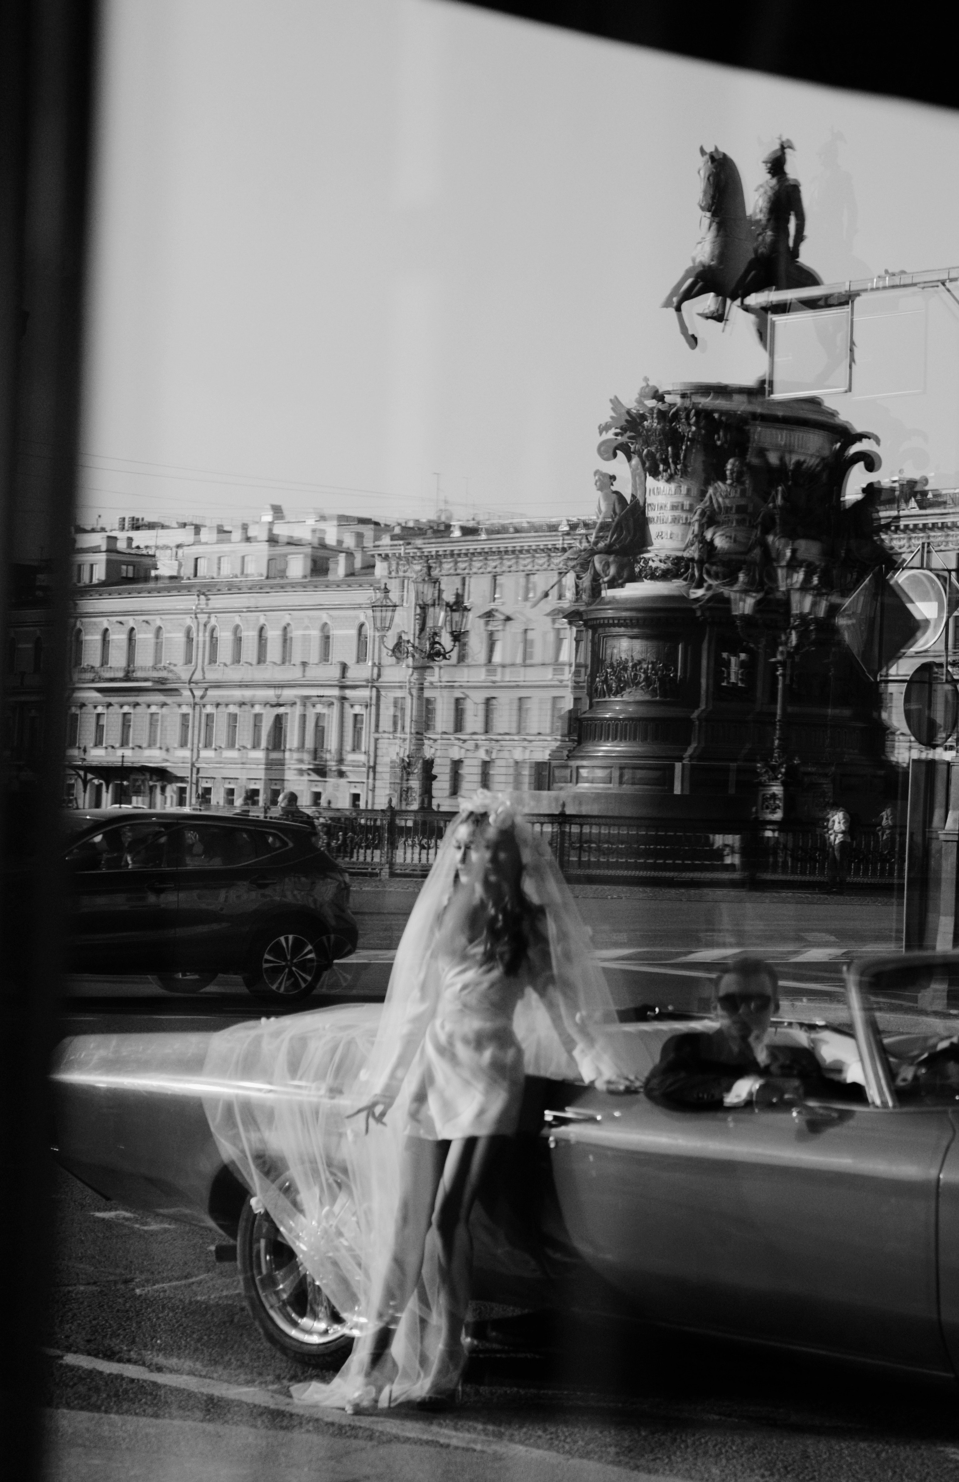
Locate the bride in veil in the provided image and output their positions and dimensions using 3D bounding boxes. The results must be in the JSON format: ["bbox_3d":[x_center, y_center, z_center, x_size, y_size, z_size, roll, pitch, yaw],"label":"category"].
[{"bbox_3d":[-0.195,1.020,6.300,1.190,1.730,0.680,1,-1,24],"label":"bride in veil"}]

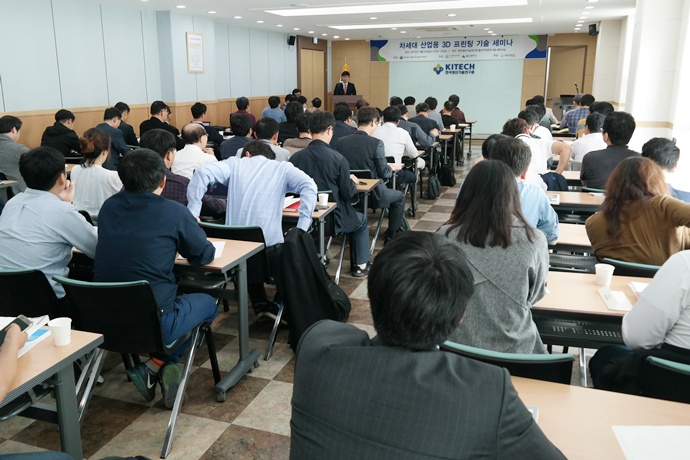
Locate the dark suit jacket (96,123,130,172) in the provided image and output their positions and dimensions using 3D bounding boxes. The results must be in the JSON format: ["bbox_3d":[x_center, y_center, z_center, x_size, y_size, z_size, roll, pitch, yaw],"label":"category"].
[{"bbox_3d":[-2.564,-0.914,5.772,0.480,0.630,0.420,7,17,19],"label":"dark suit jacket"}]

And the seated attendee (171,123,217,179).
[{"bbox_3d":[-1.175,-0.354,4.684,0.560,1.240,0.820,8,18,27],"label":"seated attendee"}]

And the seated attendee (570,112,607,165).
[{"bbox_3d":[2.569,-0.652,5.618,0.540,1.260,0.800,4,17,14],"label":"seated attendee"}]

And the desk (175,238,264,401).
[{"bbox_3d":[-1.383,0.394,3.130,1.800,0.725,0.460,6,17,19],"label":"desk"}]

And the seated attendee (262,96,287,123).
[{"bbox_3d":[-1.182,-1.583,8.841,0.500,1.300,0.750,7,17,19],"label":"seated attendee"}]

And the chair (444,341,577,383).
[{"bbox_3d":[0.577,0.682,1.969,0.520,0.770,0.580,7,17,19],"label":"chair"}]

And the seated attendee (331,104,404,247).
[{"bbox_3d":[0.289,-0.556,5.279,0.550,1.330,0.780,7,17,19],"label":"seated attendee"}]

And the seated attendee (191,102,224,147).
[{"bbox_3d":[-1.834,-1.036,6.989,0.520,1.330,0.780,5,17,20],"label":"seated attendee"}]

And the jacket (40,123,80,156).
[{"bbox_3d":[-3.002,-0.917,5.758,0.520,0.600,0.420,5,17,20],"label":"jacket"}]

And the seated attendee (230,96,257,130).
[{"bbox_3d":[-1.568,-1.577,8.669,0.520,1.300,0.800,7,18,22],"label":"seated attendee"}]

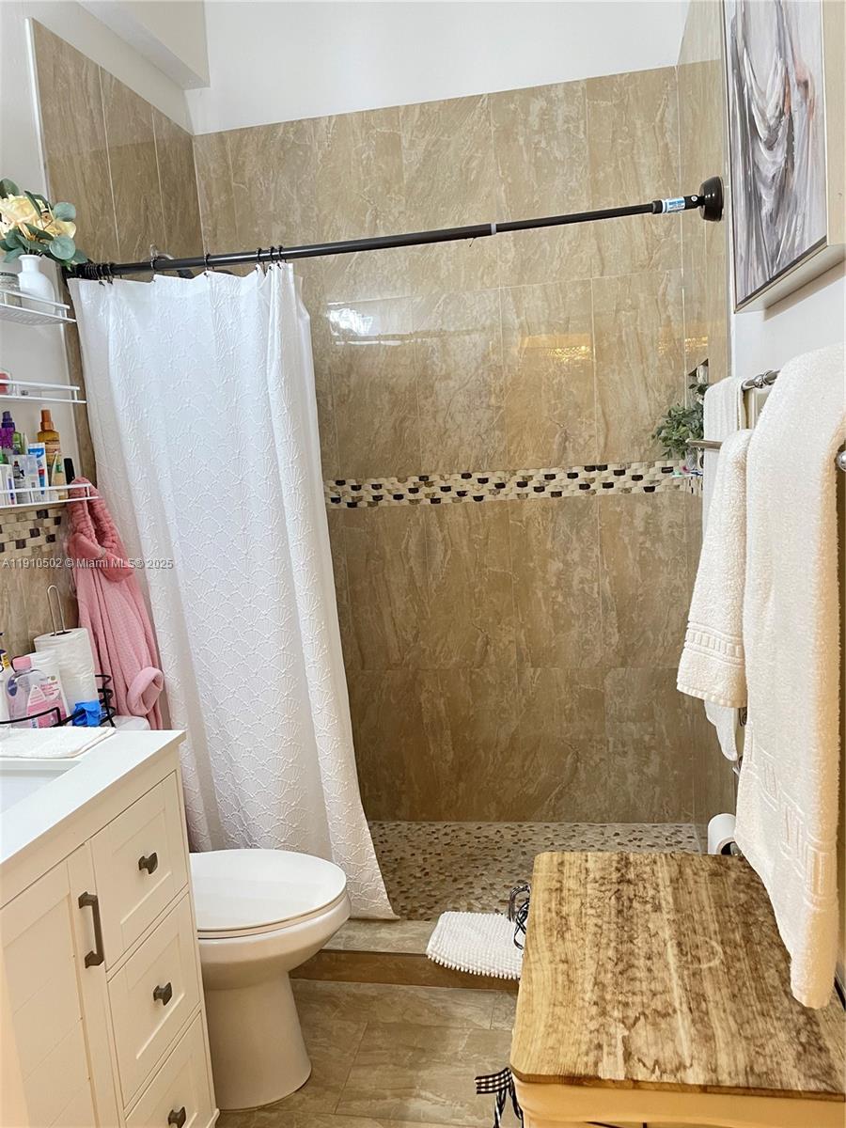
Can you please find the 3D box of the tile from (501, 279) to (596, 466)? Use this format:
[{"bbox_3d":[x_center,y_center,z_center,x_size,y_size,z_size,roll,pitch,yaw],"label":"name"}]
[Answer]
[{"bbox_3d":[0.427,-0.630,2.860,0.303,0.610,0.012,-2,8,12],"label":"tile"}]

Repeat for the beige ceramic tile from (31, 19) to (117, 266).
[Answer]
[{"bbox_3d":[-0.920,-1.069,2.272,0.010,0.608,0.303,-2,8,11],"label":"beige ceramic tile"}]

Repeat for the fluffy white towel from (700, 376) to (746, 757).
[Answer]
[{"bbox_3d":[0.597,-0.003,1.695,0.055,0.690,0.360,-2,8,11],"label":"fluffy white towel"}]

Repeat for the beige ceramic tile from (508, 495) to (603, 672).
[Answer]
[{"bbox_3d":[0.471,0.071,2.966,0.303,0.605,0.010,-2,8,11],"label":"beige ceramic tile"}]

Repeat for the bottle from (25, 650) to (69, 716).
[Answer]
[{"bbox_3d":[-0.840,0.286,1.887,0.080,0.185,0.055,-10,10,-39],"label":"bottle"}]

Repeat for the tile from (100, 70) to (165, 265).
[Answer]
[{"bbox_3d":[-0.876,-1.131,2.588,0.012,0.608,0.300,-2,8,12],"label":"tile"}]

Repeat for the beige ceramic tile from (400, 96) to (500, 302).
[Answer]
[{"bbox_3d":[0.091,-1.224,2.834,0.303,0.610,0.012,-2,8,12],"label":"beige ceramic tile"}]

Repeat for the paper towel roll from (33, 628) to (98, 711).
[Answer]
[{"bbox_3d":[-0.841,0.298,2.014,0.121,0.270,0.121,-3,8,0],"label":"paper towel roll"}]

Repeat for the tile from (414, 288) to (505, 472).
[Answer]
[{"bbox_3d":[0.129,-0.624,2.928,0.303,0.608,0.010,-2,8,11],"label":"tile"}]

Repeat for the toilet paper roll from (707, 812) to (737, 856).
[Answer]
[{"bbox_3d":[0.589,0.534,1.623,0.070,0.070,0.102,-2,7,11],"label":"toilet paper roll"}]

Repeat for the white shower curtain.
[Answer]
[{"bbox_3d":[-0.496,0.128,2.346,0.750,1.836,0.150,-2,8,12],"label":"white shower curtain"}]

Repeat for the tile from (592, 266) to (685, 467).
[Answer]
[{"bbox_3d":[0.719,-0.639,2.800,0.290,0.610,0.012,-2,8,12],"label":"tile"}]

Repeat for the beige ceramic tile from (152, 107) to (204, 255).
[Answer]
[{"bbox_3d":[-0.819,-1.175,2.872,0.012,0.608,0.282,-2,8,12],"label":"beige ceramic tile"}]

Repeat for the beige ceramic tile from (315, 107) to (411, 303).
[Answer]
[{"bbox_3d":[-0.208,-1.221,2.903,0.303,0.612,0.010,-2,8,11],"label":"beige ceramic tile"}]

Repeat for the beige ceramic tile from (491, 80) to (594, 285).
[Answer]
[{"bbox_3d":[0.391,-1.243,2.790,0.303,0.612,0.010,-2,8,11],"label":"beige ceramic tile"}]

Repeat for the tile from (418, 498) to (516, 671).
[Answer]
[{"bbox_3d":[0.171,0.082,3.022,0.303,0.603,0.012,-2,8,12],"label":"tile"}]

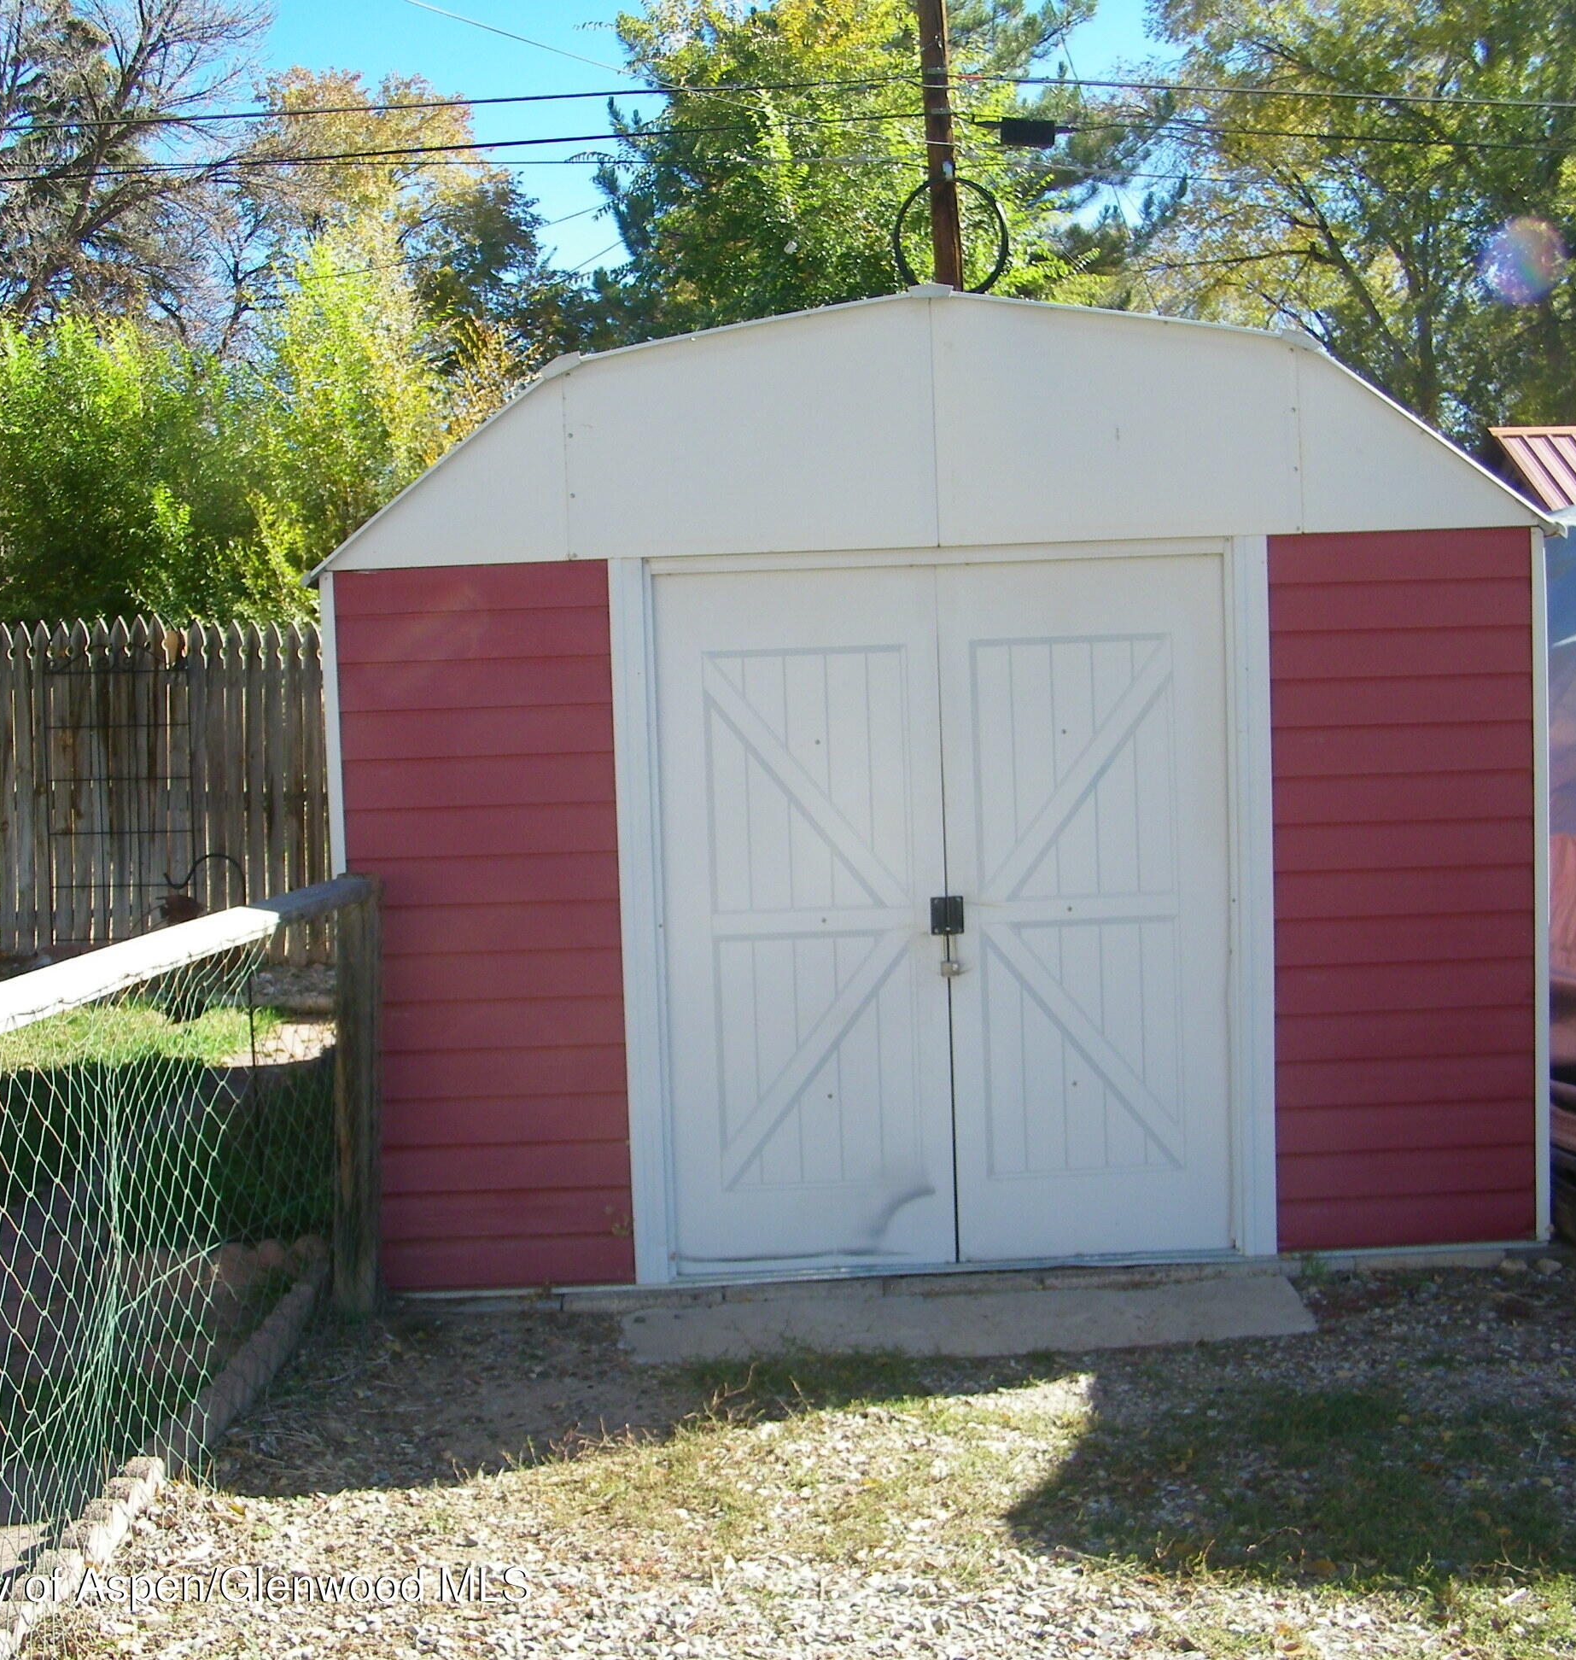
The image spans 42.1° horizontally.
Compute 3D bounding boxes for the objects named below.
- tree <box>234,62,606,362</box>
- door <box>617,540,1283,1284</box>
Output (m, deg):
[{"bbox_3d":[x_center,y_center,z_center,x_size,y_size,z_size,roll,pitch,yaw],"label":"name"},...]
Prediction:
[{"bbox_3d":[-5.503,-5.981,30.418,5.600,10.420,5.600,-2,5,0],"label":"tree"},{"bbox_3d":[0.402,0.209,5.107,1.629,1.811,0.070,-2,5,-1],"label":"door"}]

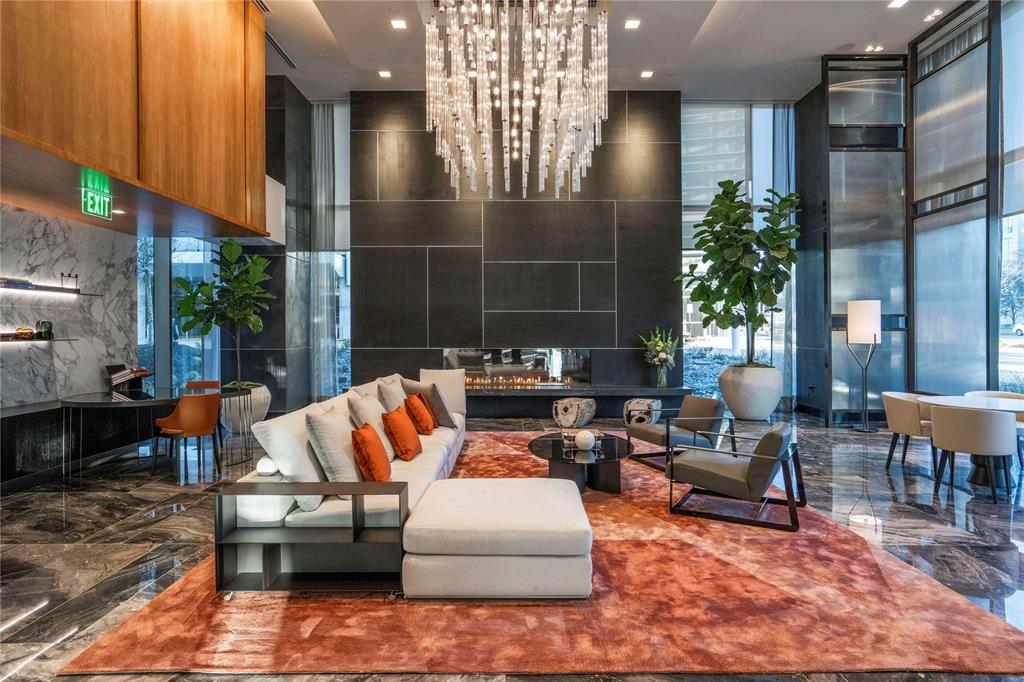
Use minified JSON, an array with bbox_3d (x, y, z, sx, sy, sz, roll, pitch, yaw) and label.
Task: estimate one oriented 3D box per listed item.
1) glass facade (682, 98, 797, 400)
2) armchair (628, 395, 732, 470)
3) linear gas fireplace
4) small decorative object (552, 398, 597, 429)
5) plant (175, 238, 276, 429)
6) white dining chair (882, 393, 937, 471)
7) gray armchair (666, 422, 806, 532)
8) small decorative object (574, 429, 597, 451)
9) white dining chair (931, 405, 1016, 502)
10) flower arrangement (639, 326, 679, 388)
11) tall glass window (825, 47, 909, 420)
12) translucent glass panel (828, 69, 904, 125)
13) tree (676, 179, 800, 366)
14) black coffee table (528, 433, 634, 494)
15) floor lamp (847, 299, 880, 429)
[{"bbox_3d":[4.005,-1.607,10.100,2.000,5.250,0.150,0,1,0],"label":"glass facade"},{"bbox_3d":[1.805,0.960,6.122,0.860,0.690,0.750,0,1,-19],"label":"armchair"},{"bbox_3d":[0.078,0.485,9.850,2.550,0.700,0.350,0,1,0],"label":"linear gas fireplace"},{"bbox_3d":[0.945,1.080,8.620,0.620,0.420,0.500,0,0,14],"label":"small decorative object"},{"bbox_3d":[-3.980,-0.063,7.900,1.320,2.620,1.150,0,1,0],"label":"plant"},{"bbox_3d":[4.020,0.900,5.620,0.560,0.770,0.560,-1,0,-37],"label":"white dining chair"},{"bbox_3d":[1.750,0.950,4.410,0.900,0.710,0.750,0,0,31],"label":"gray armchair"},{"bbox_3d":[0.653,0.884,5.050,0.180,0.180,0.180,0,0,0],"label":"small decorative object"},{"bbox_3d":[3.992,0.944,4.900,0.550,0.750,0.560,-1,1,-40],"label":"white dining chair"},{"bbox_3d":[2.412,0.270,9.300,0.600,1.000,0.520,0,1,0],"label":"flower arrangement"},{"bbox_3d":[5.262,-1.469,8.479,1.261,5.461,0.129,0,1,0],"label":"tall glass window"},{"bbox_3d":[5.230,-3.600,8.420,1.130,0.810,0.060,0,0,0],"label":"translucent glass panel"},{"bbox_3d":[3.664,-1.108,9.200,1.840,2.930,1.600,0,1,0],"label":"tree"},{"bbox_3d":[0.645,1.135,5.280,0.980,0.330,1.460,0,0,0],"label":"black coffee table"},{"bbox_3d":[4.980,0.350,8.040,0.420,1.830,0.420,0,0,0],"label":"floor lamp"}]

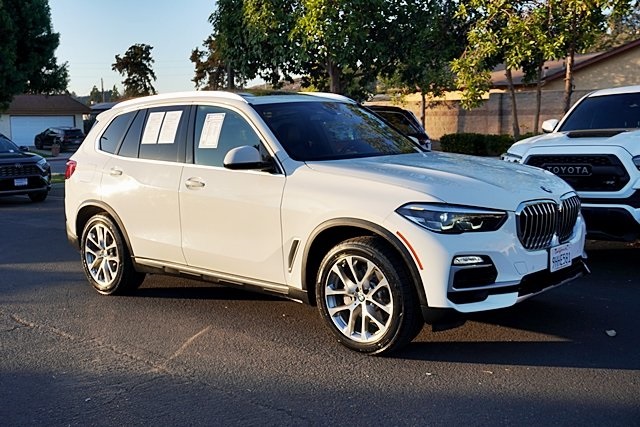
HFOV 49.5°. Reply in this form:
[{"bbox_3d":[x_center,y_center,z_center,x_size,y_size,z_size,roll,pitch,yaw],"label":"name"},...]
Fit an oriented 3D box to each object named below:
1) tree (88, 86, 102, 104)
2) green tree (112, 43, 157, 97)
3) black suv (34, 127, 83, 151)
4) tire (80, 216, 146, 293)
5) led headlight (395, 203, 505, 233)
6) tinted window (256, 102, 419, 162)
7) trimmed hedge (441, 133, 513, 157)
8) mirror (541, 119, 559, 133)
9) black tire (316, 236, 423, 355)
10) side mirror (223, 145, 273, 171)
[{"bbox_3d":[-35.614,-15.705,110.000,2.200,9.800,2.200,-4,7,-17],"label":"tree"},{"bbox_3d":[-15.965,-10.037,60.000,3.800,9.200,3.800,-4,7,-17],"label":"green tree"},{"bbox_3d":[-16.921,-4.834,45.300,1.830,1.520,4.600,-8,9,-42],"label":"black suv"},{"bbox_3d":[-1.892,0.359,6.395,0.750,0.750,0.280,4,9,42],"label":"tire"},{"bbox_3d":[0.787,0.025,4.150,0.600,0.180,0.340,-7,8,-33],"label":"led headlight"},{"bbox_3d":[0.195,-0.647,5.476,1.500,0.150,0.860,-10,47,-47],"label":"tinted window"},{"bbox_3d":[4.831,-1.860,20.000,2.900,0.950,0.900,3,8,35],"label":"trimmed hedge"},{"bbox_3d":[3.032,-1.147,9.100,0.250,0.190,0.160,5,9,42],"label":"mirror"},{"bbox_3d":[0.320,0.509,4.411,0.750,0.750,0.280,4,9,42],"label":"black tire"},{"bbox_3d":[-0.520,-0.390,4.839,0.190,0.180,0.270,4,9,42],"label":"side mirror"}]

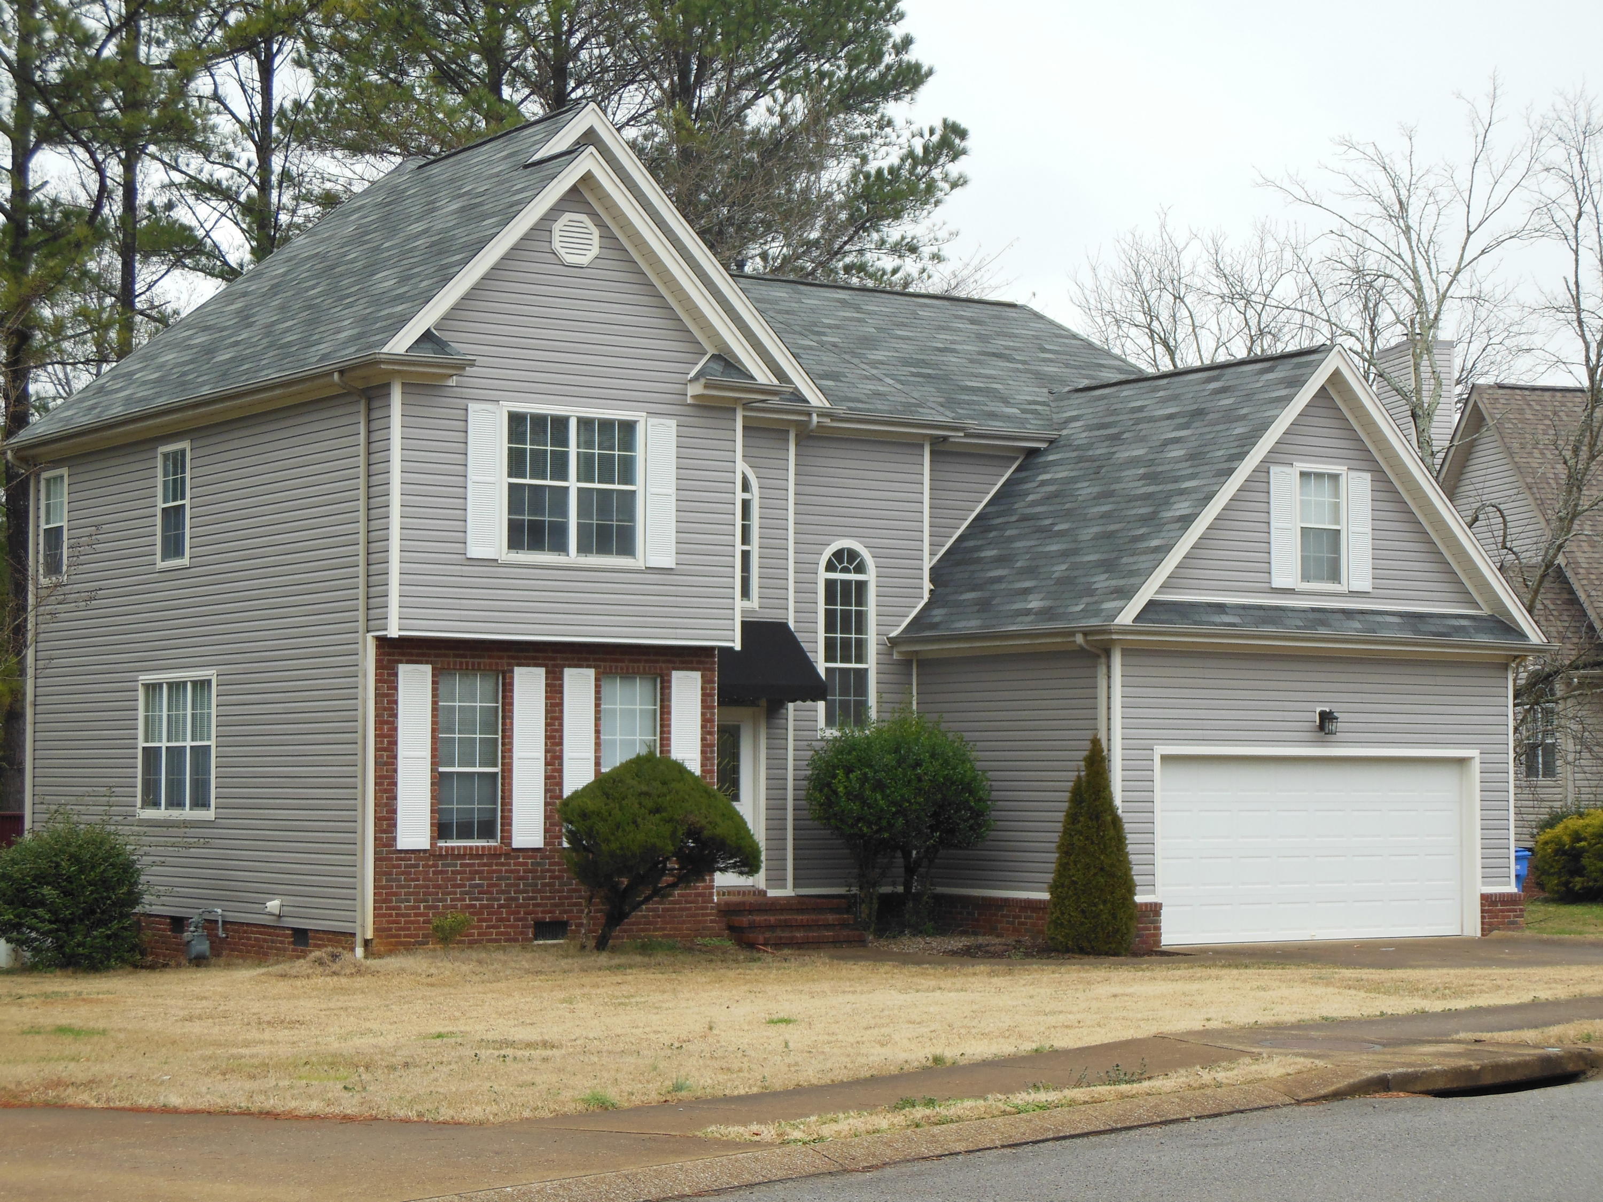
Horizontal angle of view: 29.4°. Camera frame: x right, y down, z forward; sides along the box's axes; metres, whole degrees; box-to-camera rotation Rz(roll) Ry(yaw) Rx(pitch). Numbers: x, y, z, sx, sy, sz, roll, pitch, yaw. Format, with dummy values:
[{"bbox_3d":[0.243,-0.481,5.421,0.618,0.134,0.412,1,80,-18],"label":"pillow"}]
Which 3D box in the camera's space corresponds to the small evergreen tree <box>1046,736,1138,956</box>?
[{"bbox_3d":[3.133,2.644,33.096,0.990,2.373,0.990,0,-3,0],"label":"small evergreen tree"}]

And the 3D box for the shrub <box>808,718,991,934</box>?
[{"bbox_3d":[1.108,2.522,34.879,2.115,2.515,2.115,0,-3,0],"label":"shrub"}]

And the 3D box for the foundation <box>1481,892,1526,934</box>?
[{"bbox_3d":[8.379,3.792,37.081,0.773,0.522,0.432,2,-4,-35],"label":"foundation"}]

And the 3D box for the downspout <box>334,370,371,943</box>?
[{"bbox_3d":[-4.593,0.656,31.165,0.371,5.944,0.120,2,-4,-35],"label":"downspout"}]

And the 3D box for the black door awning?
[{"bbox_3d":[-0.521,0.661,34.400,1.506,0.914,0.833,2,-4,-35],"label":"black door awning"}]

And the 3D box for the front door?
[{"bbox_3d":[-0.875,2.231,34.602,0.984,2.038,0.070,2,-4,-35],"label":"front door"}]

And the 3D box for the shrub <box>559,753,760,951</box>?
[{"bbox_3d":[-1.473,2.602,31.676,2.077,2.051,2.077,0,-3,0],"label":"shrub"}]

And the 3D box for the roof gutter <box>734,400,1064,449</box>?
[{"bbox_3d":[1.149,-2.090,35.874,5.472,0.161,0.753,2,-4,-35],"label":"roof gutter"}]

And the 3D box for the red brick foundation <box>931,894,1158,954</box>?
[{"bbox_3d":[2.726,3.653,34.958,0.763,0.542,3.414,2,-4,-35],"label":"red brick foundation"}]

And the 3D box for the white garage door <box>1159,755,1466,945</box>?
[{"bbox_3d":[5.937,2.884,35.511,4.889,2.139,0.070,2,-4,-35],"label":"white garage door"}]

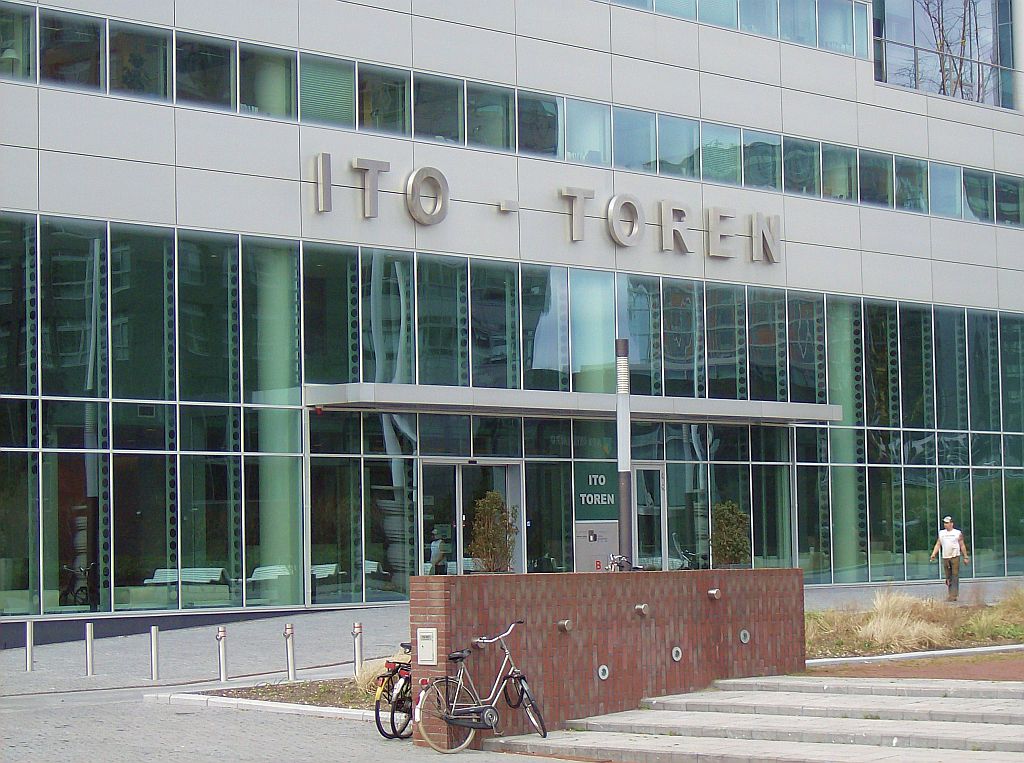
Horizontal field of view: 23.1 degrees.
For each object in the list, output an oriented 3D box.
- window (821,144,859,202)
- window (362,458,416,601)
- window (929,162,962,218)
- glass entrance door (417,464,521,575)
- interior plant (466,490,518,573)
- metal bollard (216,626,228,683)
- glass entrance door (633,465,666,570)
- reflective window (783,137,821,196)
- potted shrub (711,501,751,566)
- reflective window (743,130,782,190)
[{"bbox_3d":[8.520,-5.372,65.191,0.100,1.468,1.548,-5,-5,43],"label":"window"},{"bbox_3d":[-2.321,2.854,48.625,0.100,2.726,1.450,-5,-5,43],"label":"window"},{"bbox_3d":[11.375,-5.003,65.735,0.100,1.410,1.482,-5,-5,43],"label":"window"},{"bbox_3d":[-0.770,2.974,50.250,0.150,2.694,2.900,-5,-5,43],"label":"glass entrance door"},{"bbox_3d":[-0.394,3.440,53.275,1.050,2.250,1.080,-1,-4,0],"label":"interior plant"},{"bbox_3d":[-4.263,4.020,37.027,0.105,0.826,0.105,-5,-5,43],"label":"metal bollard"},{"bbox_3d":[3.228,3.444,58.840,0.120,3.017,1.220,-5,-5,43],"label":"glass entrance door"},{"bbox_3d":[7.076,-5.222,61.217,0.100,1.410,1.482,-5,-5,43],"label":"reflective window"},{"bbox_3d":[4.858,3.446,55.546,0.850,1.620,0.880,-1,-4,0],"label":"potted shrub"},{"bbox_3d":[6.001,-5.276,60.088,0.100,1.410,1.482,-5,-5,43],"label":"reflective window"}]

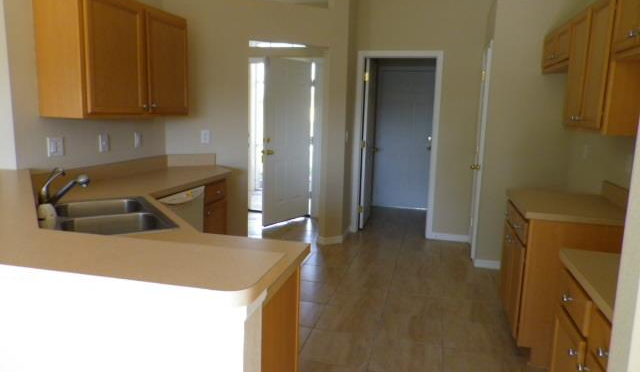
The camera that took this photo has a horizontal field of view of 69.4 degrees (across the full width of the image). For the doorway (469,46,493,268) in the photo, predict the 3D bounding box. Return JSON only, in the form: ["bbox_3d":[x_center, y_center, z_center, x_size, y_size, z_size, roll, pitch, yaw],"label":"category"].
[{"bbox_3d":[1.654,-0.323,4.652,0.130,2.100,0.750,4,9,14],"label":"doorway"}]

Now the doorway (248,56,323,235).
[{"bbox_3d":[-0.499,-0.653,6.306,1.050,2.130,0.170,4,9,14],"label":"doorway"}]

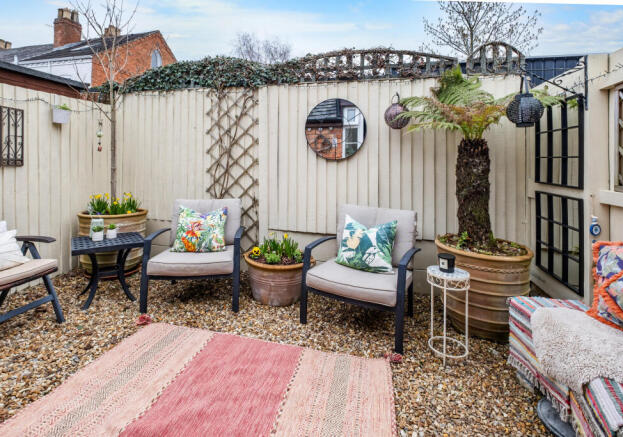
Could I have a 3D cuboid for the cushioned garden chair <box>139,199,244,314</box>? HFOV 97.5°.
[{"bbox_3d":[-0.940,0.263,2.370,0.700,0.800,0.700,0,7,-3],"label":"cushioned garden chair"}]

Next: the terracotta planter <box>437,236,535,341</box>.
[{"bbox_3d":[1.130,0.458,1.850,0.570,0.540,0.570,0,7,0],"label":"terracotta planter"}]

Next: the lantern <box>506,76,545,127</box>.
[{"bbox_3d":[1.410,-0.768,1.800,0.195,0.285,0.195,0,7,0],"label":"lantern"}]

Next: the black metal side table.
[{"bbox_3d":[-1.720,0.437,2.351,0.480,0.460,0.480,-5,9,-35],"label":"black metal side table"}]

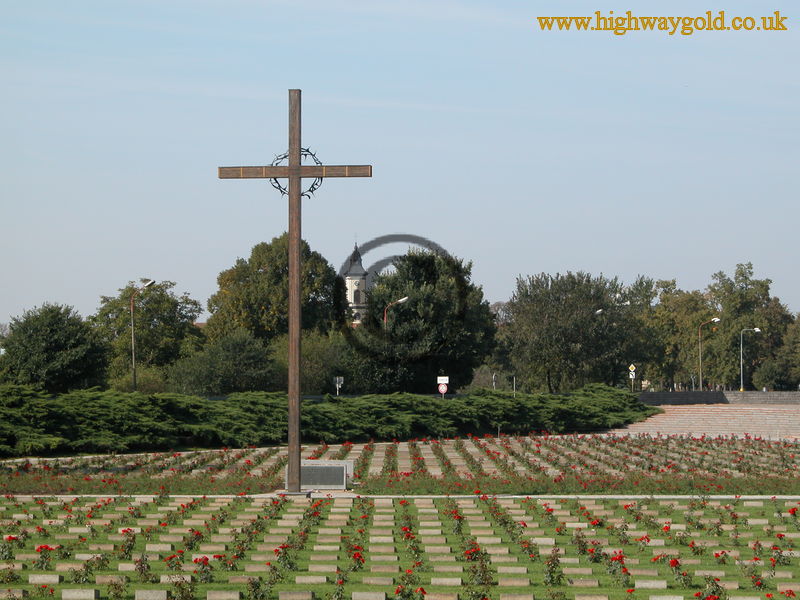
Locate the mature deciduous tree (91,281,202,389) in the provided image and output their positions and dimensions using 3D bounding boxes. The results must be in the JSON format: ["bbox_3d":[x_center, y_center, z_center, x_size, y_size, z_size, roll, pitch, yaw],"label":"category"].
[{"bbox_3d":[-20.196,3.058,197.008,8.920,9.230,8.600,0,-2,0],"label":"mature deciduous tree"}]

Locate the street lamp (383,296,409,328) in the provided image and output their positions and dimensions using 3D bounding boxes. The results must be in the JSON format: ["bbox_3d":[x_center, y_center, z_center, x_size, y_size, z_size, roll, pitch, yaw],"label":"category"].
[{"bbox_3d":[-0.231,3.934,189.964,2.000,8.410,0.350,-1,-2,34],"label":"street lamp"}]

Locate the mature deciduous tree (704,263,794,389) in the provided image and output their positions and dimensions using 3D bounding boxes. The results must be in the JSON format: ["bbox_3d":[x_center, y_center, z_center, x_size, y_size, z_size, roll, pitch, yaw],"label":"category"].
[{"bbox_3d":[45.511,3.478,322.063,11.720,16.730,11.000,0,-2,0],"label":"mature deciduous tree"}]

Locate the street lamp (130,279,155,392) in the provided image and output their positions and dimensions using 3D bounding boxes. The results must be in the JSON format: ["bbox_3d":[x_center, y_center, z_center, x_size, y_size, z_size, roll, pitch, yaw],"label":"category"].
[{"bbox_3d":[-18.170,2.760,175.005,1.950,8.350,0.380,-1,-2,30],"label":"street lamp"}]

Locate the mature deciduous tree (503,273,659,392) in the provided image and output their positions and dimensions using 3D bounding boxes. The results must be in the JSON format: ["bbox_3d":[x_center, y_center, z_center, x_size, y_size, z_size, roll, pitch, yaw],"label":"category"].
[{"bbox_3d":[17.957,3.284,246.027,15.120,12.040,13.000,0,-2,0],"label":"mature deciduous tree"}]

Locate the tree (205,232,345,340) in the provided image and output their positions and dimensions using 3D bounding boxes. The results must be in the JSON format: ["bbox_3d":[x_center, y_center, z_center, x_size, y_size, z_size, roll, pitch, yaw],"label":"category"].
[{"bbox_3d":[-10.737,1.481,213.042,12.300,14.610,12.000,0,-2,0],"label":"tree"}]

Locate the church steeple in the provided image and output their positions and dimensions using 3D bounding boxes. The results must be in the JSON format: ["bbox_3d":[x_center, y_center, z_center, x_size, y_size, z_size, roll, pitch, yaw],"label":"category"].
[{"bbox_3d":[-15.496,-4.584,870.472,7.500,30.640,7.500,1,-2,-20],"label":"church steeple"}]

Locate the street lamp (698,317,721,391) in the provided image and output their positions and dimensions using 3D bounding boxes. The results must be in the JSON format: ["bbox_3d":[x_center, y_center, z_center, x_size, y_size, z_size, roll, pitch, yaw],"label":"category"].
[{"bbox_3d":[35.199,6.257,280.948,2.450,8.430,0.400,-1,-2,22],"label":"street lamp"}]

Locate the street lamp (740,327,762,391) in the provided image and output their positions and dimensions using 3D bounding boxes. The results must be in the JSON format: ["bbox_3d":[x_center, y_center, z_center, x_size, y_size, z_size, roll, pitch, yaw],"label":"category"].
[{"bbox_3d":[40.483,6.943,284.927,2.300,7.320,0.400,-1,-2,17],"label":"street lamp"}]

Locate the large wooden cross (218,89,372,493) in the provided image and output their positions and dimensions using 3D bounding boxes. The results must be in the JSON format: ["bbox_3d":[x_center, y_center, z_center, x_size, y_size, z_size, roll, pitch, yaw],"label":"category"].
[{"bbox_3d":[-3.140,-0.272,74.121,4.600,12.110,0.380,0,-2,9],"label":"large wooden cross"}]

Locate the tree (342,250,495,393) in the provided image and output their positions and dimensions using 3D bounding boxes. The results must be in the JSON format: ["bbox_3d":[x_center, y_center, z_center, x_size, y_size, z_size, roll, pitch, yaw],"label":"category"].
[{"bbox_3d":[1.475,2.193,197.016,12.000,12.290,11.500,0,-2,0],"label":"tree"}]

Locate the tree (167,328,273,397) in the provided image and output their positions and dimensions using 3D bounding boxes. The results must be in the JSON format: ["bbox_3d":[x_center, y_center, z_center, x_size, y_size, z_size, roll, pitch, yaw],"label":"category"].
[{"bbox_3d":[-13.787,4.834,190.945,8.190,5.270,7.500,0,-2,0],"label":"tree"}]

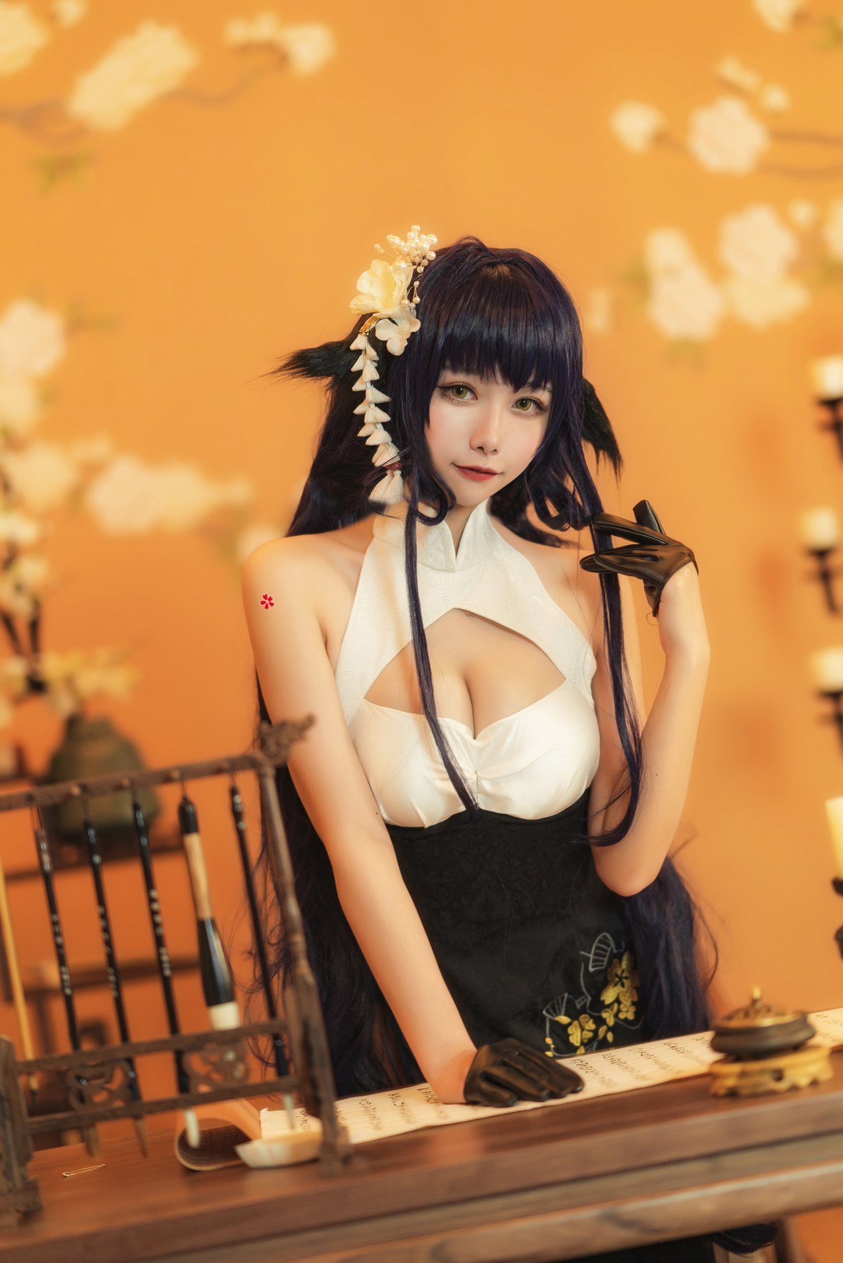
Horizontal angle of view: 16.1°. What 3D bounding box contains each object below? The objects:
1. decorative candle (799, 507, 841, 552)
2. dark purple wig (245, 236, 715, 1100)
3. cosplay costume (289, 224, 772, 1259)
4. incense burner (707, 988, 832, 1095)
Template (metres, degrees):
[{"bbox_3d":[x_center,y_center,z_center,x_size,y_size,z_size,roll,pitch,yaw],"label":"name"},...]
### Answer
[{"bbox_3d":[0.561,-0.144,4.200,0.052,0.056,0.052,-9,1,0],"label":"decorative candle"},{"bbox_3d":[0.024,0.070,2.761,0.430,0.900,0.320,-9,1,-8],"label":"dark purple wig"},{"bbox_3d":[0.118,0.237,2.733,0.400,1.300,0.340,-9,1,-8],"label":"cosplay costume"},{"bbox_3d":[0.270,0.319,2.310,0.098,0.076,0.098,-9,1,0],"label":"incense burner"}]

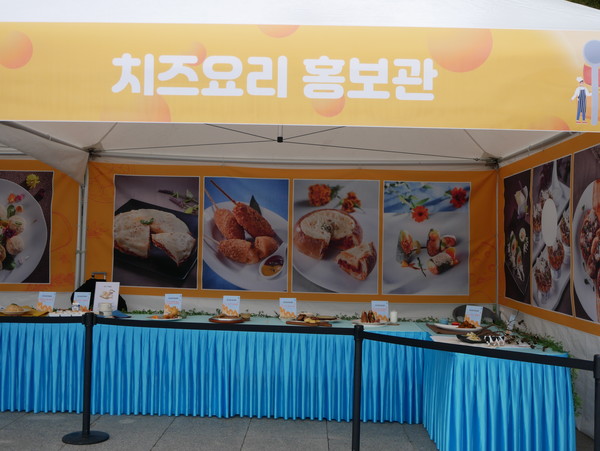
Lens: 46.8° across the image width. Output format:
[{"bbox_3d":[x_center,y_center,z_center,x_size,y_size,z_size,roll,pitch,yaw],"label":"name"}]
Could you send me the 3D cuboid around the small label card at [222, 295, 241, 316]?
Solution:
[{"bbox_3d":[-0.616,0.739,6.240,0.150,0.205,0.050,1,-2,1],"label":"small label card"}]

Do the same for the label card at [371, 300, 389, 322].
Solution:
[{"bbox_3d":[0.718,0.779,6.200,0.150,0.205,0.050,1,-2,-5],"label":"label card"}]

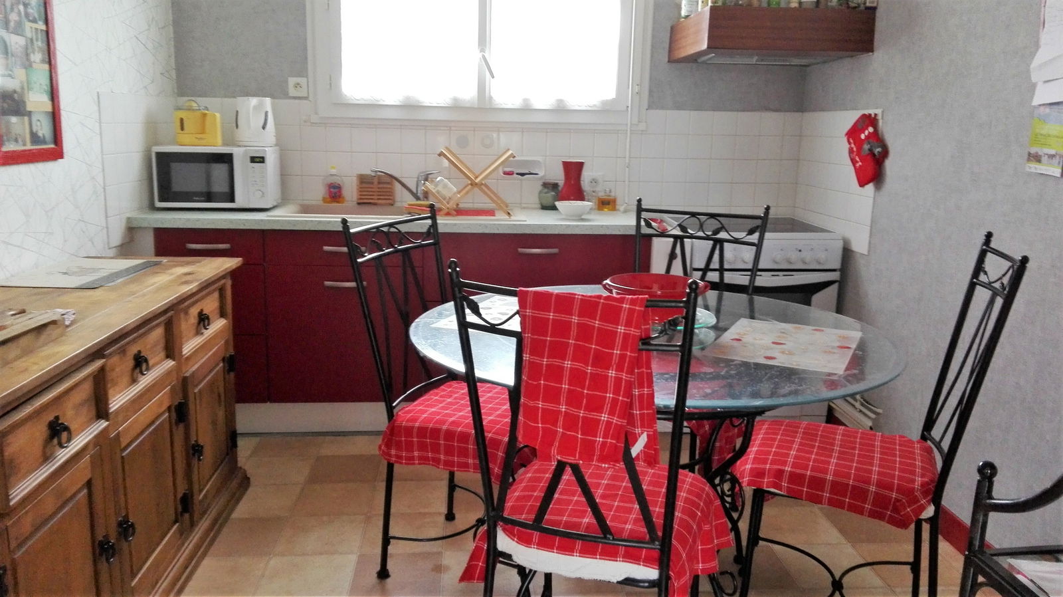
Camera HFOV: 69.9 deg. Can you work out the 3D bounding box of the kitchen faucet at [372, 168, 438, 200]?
[{"bbox_3d":[-0.557,-0.488,3.349,0.290,0.165,0.070,-4,14,-22],"label":"kitchen faucet"}]

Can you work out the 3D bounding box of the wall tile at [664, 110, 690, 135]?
[{"bbox_3d":[0.673,-0.812,3.499,0.108,0.108,0.010,0,11,-4],"label":"wall tile"}]

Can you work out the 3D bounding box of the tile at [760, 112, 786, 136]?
[{"bbox_3d":[1.099,-0.794,3.467,0.107,0.107,0.012,0,12,-4],"label":"tile"}]

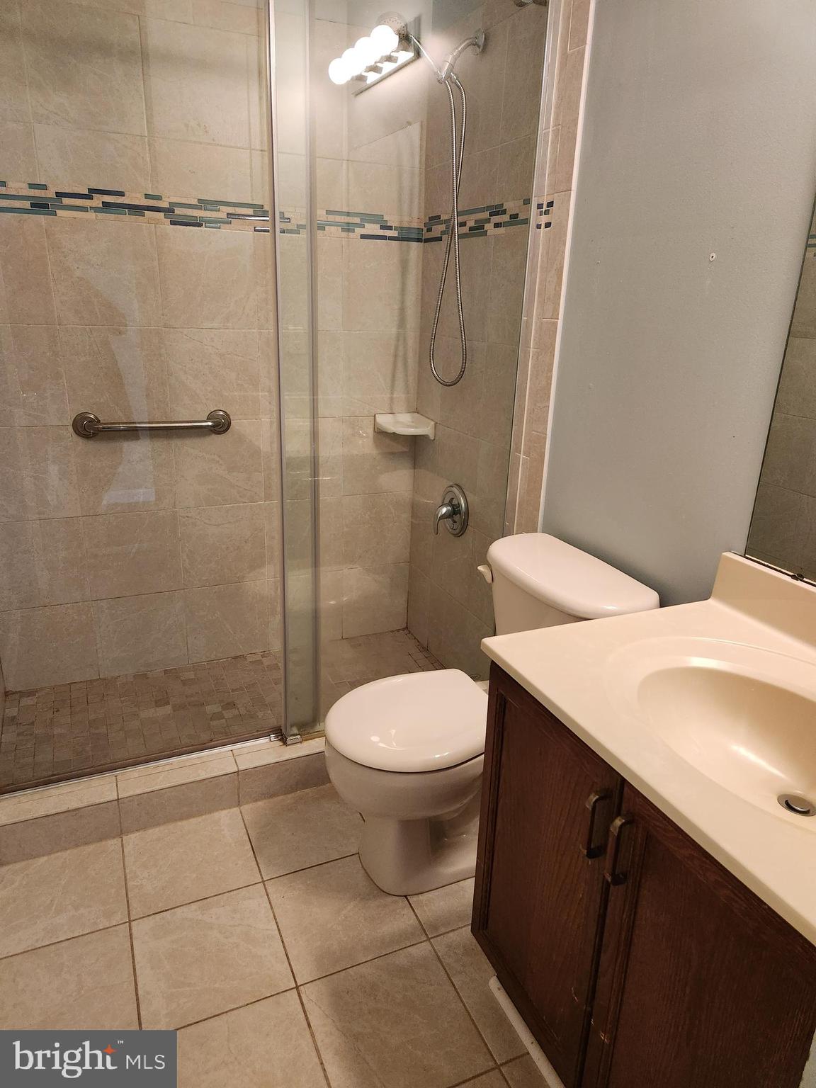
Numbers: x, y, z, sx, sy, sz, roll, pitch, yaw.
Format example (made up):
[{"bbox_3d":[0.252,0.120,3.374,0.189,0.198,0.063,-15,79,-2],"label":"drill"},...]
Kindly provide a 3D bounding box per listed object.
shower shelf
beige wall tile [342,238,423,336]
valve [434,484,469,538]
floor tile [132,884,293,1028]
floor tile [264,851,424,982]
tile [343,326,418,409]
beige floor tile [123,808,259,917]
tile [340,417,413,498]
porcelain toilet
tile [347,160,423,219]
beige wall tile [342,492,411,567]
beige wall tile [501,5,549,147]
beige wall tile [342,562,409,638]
[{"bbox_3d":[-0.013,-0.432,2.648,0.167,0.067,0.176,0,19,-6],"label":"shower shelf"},{"bbox_3d":[-0.092,-0.912,2.564,0.293,0.302,0.012,-6,21,-23],"label":"beige wall tile"},{"bbox_3d":[0.136,-0.111,2.487,0.088,0.180,0.180,-6,21,-23],"label":"valve"},{"bbox_3d":[-0.426,0.884,1.559,0.297,0.010,0.297,-6,21,-23],"label":"floor tile"},{"bbox_3d":[-0.150,0.853,1.679,0.297,0.010,0.297,-6,21,-23],"label":"floor tile"},{"bbox_3d":[-0.099,-0.621,2.648,0.285,0.294,0.010,-6,21,-23],"label":"tile"},{"bbox_3d":[-0.556,0.806,1.842,0.302,0.012,0.289,-7,21,-23],"label":"beige floor tile"},{"bbox_3d":[-0.112,-0.340,2.762,0.293,0.297,0.012,-6,21,-23],"label":"tile"},{"bbox_3d":[0.136,0.435,1.805,0.710,0.760,0.465,-6,21,-23],"label":"porcelain toilet"},{"bbox_3d":[-0.081,-1.207,2.462,0.293,0.147,0.012,-6,21,-23],"label":"tile"},{"bbox_3d":[-0.122,-0.056,2.860,0.293,0.301,0.012,-6,21,-23],"label":"beige wall tile"},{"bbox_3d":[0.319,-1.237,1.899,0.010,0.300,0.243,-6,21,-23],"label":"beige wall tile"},{"bbox_3d":[-0.131,0.228,2.939,0.285,0.294,0.010,-6,21,-23],"label":"beige wall tile"}]

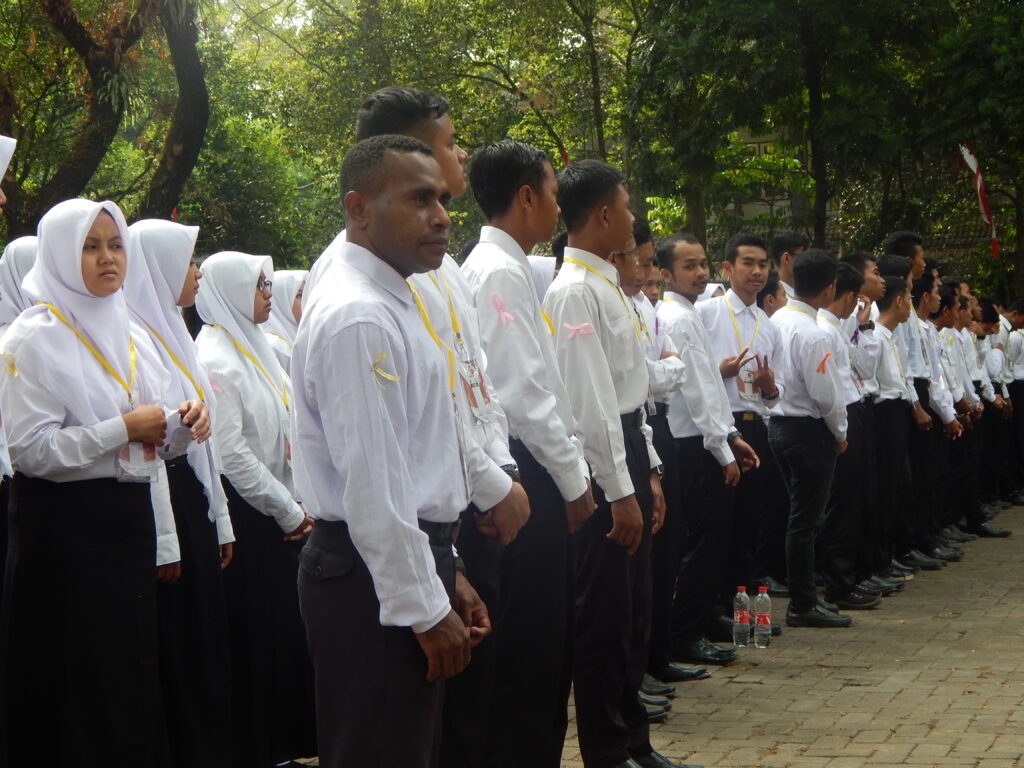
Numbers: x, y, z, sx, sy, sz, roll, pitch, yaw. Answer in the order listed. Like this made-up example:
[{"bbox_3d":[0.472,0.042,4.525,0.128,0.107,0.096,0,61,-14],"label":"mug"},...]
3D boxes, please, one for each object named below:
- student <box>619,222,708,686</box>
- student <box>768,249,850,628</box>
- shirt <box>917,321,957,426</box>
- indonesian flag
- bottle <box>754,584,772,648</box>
[{"bbox_3d":[0.537,0.240,7.480,0.360,1.670,0.480,0,1,30],"label":"student"},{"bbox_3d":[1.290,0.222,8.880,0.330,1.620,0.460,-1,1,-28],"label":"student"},{"bbox_3d":[2.277,-0.067,11.000,0.330,0.570,0.450,0,1,22],"label":"shirt"},{"bbox_3d":[4.114,-1.609,18.000,0.350,1.010,0.200,0,1,13],"label":"indonesian flag"},{"bbox_3d":[1.001,0.929,8.120,0.066,0.245,0.066,0,1,0],"label":"bottle"}]

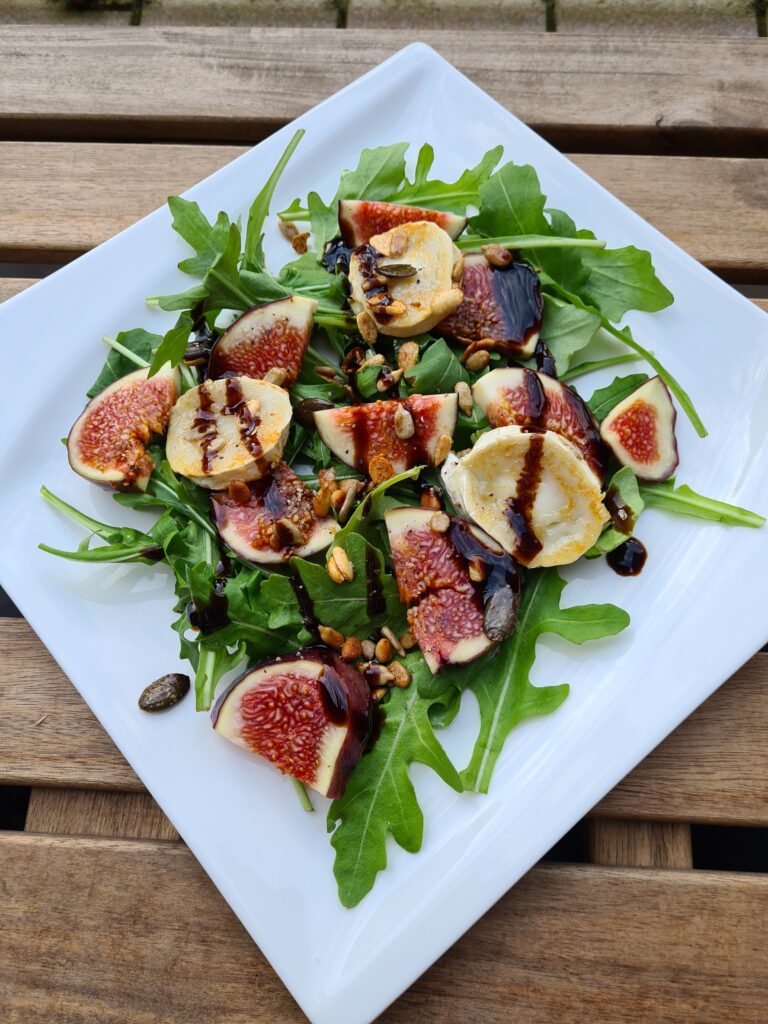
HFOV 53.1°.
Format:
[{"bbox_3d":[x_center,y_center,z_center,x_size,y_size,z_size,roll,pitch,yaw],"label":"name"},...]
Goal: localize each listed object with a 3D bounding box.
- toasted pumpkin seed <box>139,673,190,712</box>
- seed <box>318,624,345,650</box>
[{"bbox_3d":[-0.066,0.054,0.232,0.017,0.004,0.008,-28,72,-8],"label":"toasted pumpkin seed"},{"bbox_3d":[-0.016,0.038,0.233,0.010,0.003,0.005,38,75,13],"label":"seed"}]

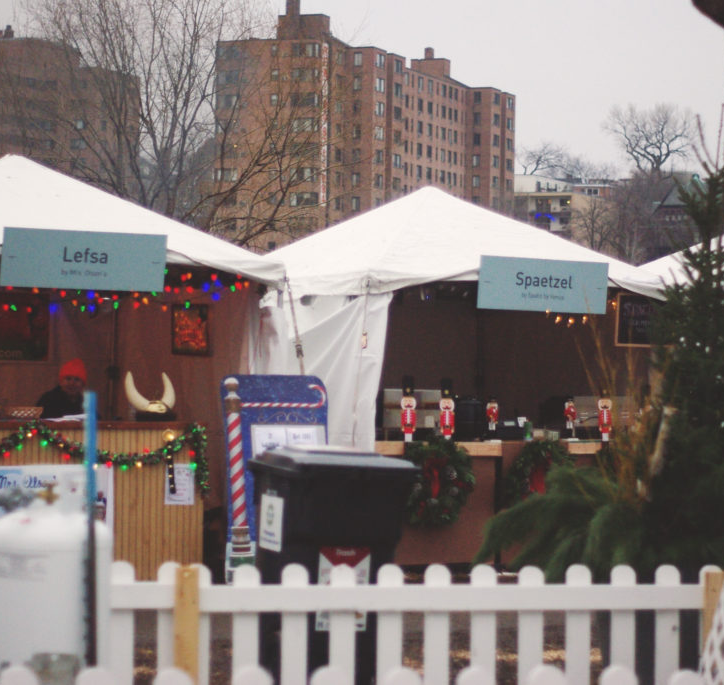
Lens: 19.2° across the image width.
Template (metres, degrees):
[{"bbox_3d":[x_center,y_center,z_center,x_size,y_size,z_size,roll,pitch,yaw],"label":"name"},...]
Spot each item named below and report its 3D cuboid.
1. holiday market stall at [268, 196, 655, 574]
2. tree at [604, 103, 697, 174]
[{"bbox_3d":[0.570,0.230,18.000,3.100,3.100,3.100,1,-1,-28],"label":"holiday market stall"},{"bbox_3d":[37.800,-25.000,280.000,12.000,13.000,12.000,1,0,0],"label":"tree"}]

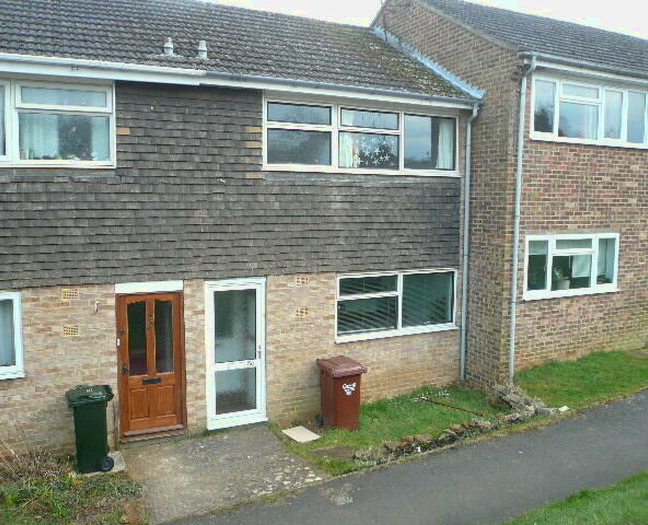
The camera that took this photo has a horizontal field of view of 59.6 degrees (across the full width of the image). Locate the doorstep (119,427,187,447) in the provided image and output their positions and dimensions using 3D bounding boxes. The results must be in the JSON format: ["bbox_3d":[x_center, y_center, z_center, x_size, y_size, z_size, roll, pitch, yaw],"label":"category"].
[{"bbox_3d":[-2.300,2.367,7.655,0.870,0.120,0.160,-3,8,-26],"label":"doorstep"}]

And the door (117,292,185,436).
[{"bbox_3d":[-2.459,1.453,8.140,0.903,2.054,0.080,-2,7,-22],"label":"door"}]

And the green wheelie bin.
[{"bbox_3d":[-2.882,2.007,6.997,0.550,1.020,0.470,-3,8,-26],"label":"green wheelie bin"}]

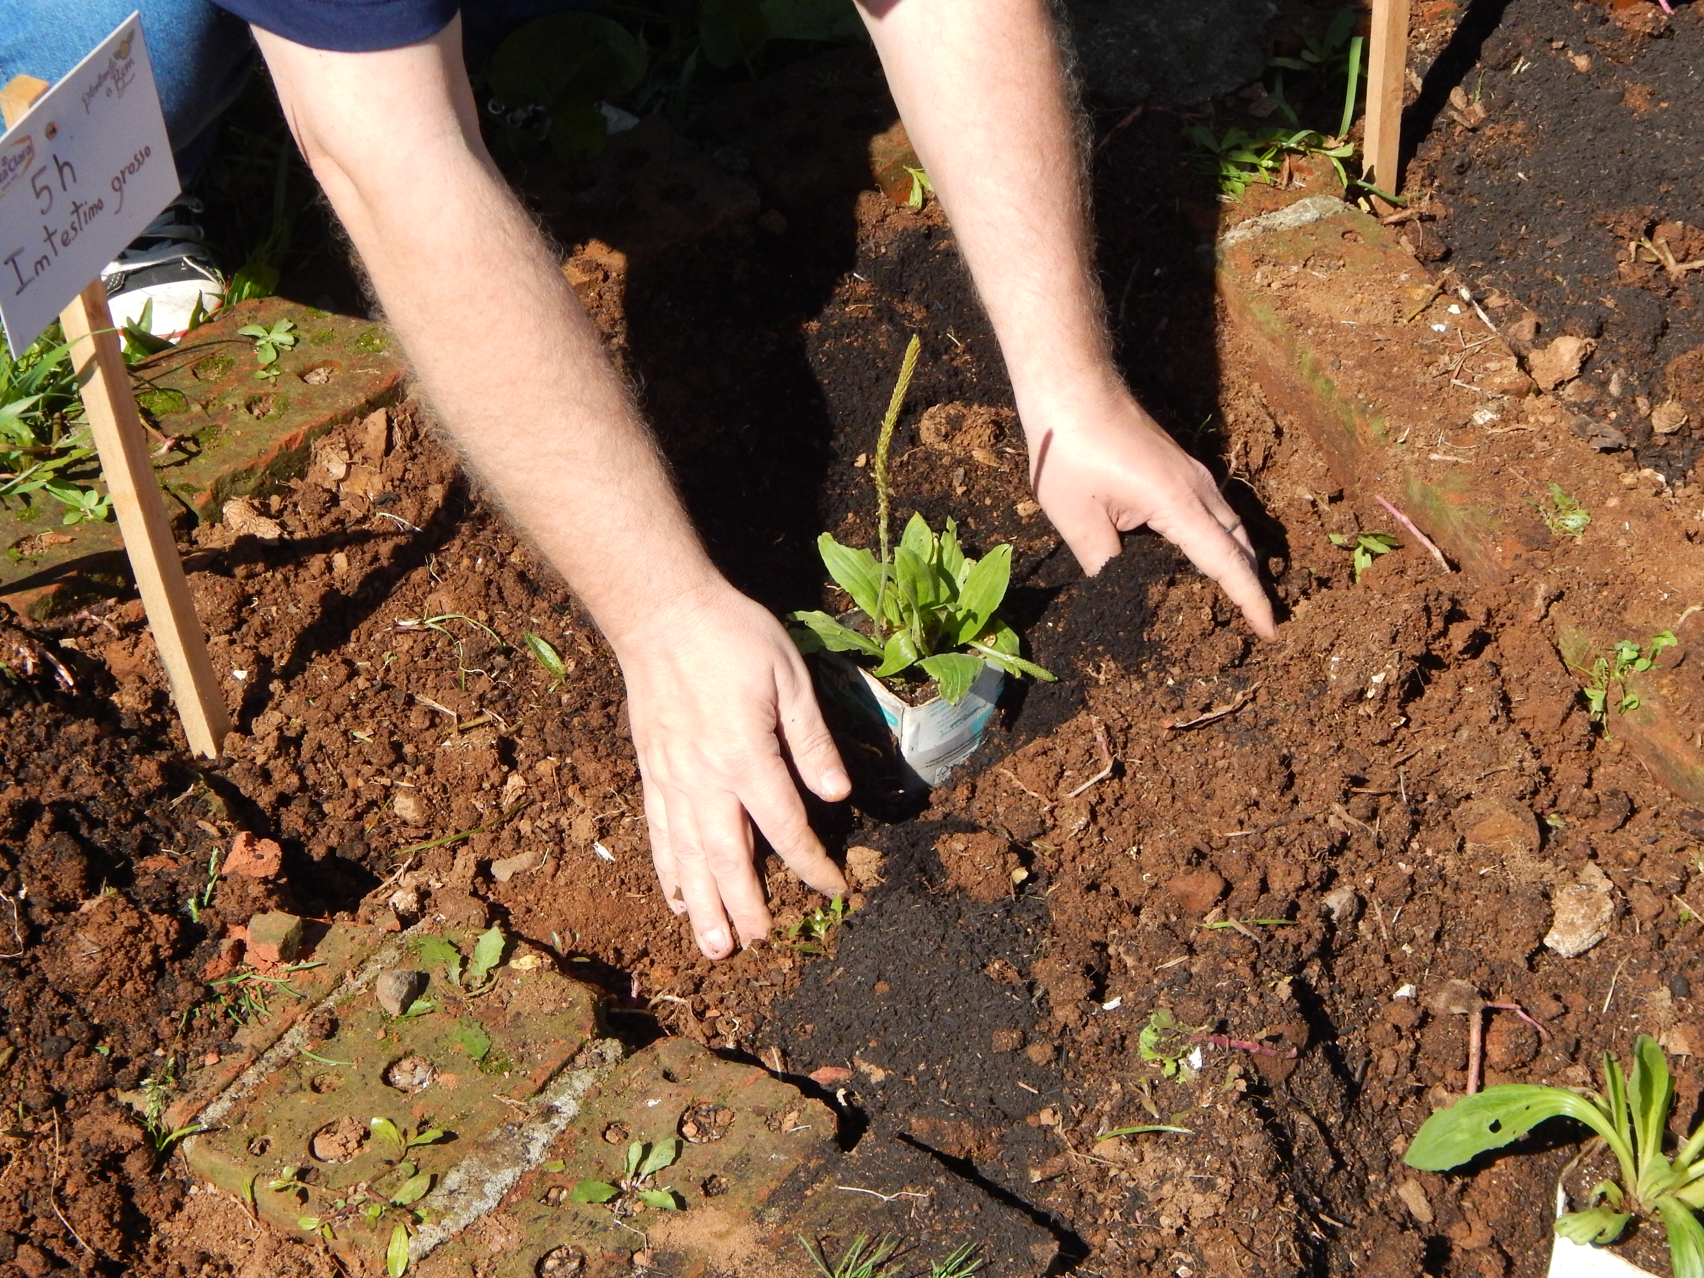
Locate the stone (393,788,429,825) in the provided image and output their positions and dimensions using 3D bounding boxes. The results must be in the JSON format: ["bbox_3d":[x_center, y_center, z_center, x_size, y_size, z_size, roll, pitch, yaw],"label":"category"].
[{"bbox_3d":[-0.239,0.091,2.030,0.019,0.015,0.018,0,40,0],"label":"stone"}]

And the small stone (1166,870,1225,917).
[{"bbox_3d":[0.183,0.136,1.994,0.033,0.014,0.027,0,40,0],"label":"small stone"}]

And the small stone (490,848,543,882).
[{"bbox_3d":[-0.179,0.121,1.996,0.027,0.013,0.014,-13,42,-15],"label":"small stone"}]

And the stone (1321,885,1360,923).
[{"bbox_3d":[0.252,0.136,1.926,0.021,0.018,0.022,-2,39,0],"label":"stone"}]

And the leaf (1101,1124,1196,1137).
[{"bbox_3d":[0.146,0.244,1.857,0.047,0.006,0.006,-3,41,-4],"label":"leaf"}]

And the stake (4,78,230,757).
[{"bbox_3d":[-0.375,-0.102,1.931,0.018,0.419,0.018,20,47,31],"label":"stake"}]

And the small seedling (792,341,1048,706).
[{"bbox_3d":[0.036,-0.065,2.020,0.140,0.225,0.125,0,40,0],"label":"small seedling"}]

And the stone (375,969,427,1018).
[{"bbox_3d":[-0.228,0.179,1.891,0.026,0.021,0.023,0,40,0],"label":"stone"}]

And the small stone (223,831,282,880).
[{"bbox_3d":[-0.314,0.114,1.966,0.031,0.024,0.028,-2,39,0],"label":"small stone"}]

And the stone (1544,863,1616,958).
[{"bbox_3d":[0.368,0.137,1.893,0.036,0.032,0.056,-2,39,0],"label":"stone"}]

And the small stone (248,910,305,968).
[{"bbox_3d":[-0.296,0.154,1.919,0.030,0.024,0.026,-7,41,-8],"label":"small stone"}]

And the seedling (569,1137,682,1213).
[{"bbox_3d":[-0.106,0.253,1.764,0.052,0.020,0.036,-2,39,0],"label":"seedling"}]

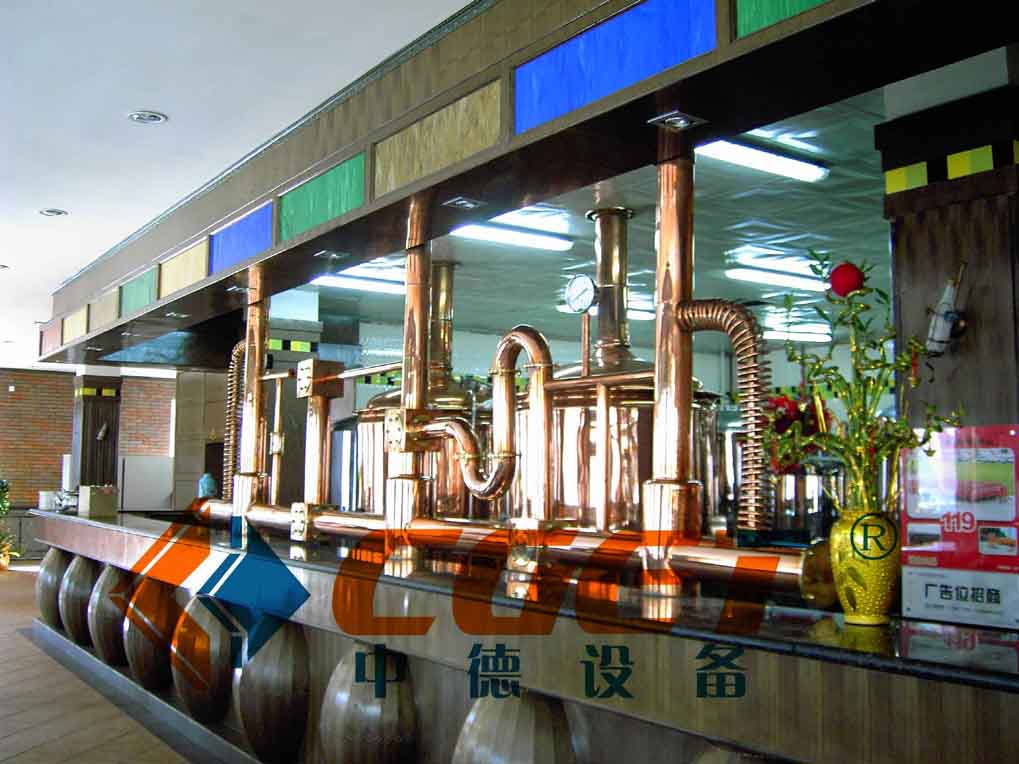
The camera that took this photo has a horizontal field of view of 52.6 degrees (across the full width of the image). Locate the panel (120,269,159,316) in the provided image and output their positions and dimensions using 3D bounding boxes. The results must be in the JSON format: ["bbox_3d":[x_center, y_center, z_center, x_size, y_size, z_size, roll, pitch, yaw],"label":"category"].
[{"bbox_3d":[-2.243,-0.540,6.248,0.030,0.206,0.778,4,-6,-36],"label":"panel"}]

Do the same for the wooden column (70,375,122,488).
[{"bbox_3d":[-3.747,0.547,9.322,0.335,1.190,0.335,4,-6,-36],"label":"wooden column"}]

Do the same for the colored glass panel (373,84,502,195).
[{"bbox_3d":[-0.251,-0.794,3.453,0.030,0.206,0.801,4,-6,-36],"label":"colored glass panel"}]

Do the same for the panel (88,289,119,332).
[{"bbox_3d":[-2.720,-0.476,6.923,0.030,0.206,0.767,4,-6,-36],"label":"panel"}]

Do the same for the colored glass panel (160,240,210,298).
[{"bbox_3d":[-1.758,-0.602,5.563,0.030,0.206,0.793,4,-6,-36],"label":"colored glass panel"}]

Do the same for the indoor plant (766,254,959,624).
[{"bbox_3d":[0.941,0.142,2.747,0.481,0.969,0.410,-1,-5,19],"label":"indoor plant"}]

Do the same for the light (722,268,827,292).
[{"bbox_3d":[2.059,-0.771,7.823,1.220,0.070,0.080,4,-6,-36],"label":"light"}]

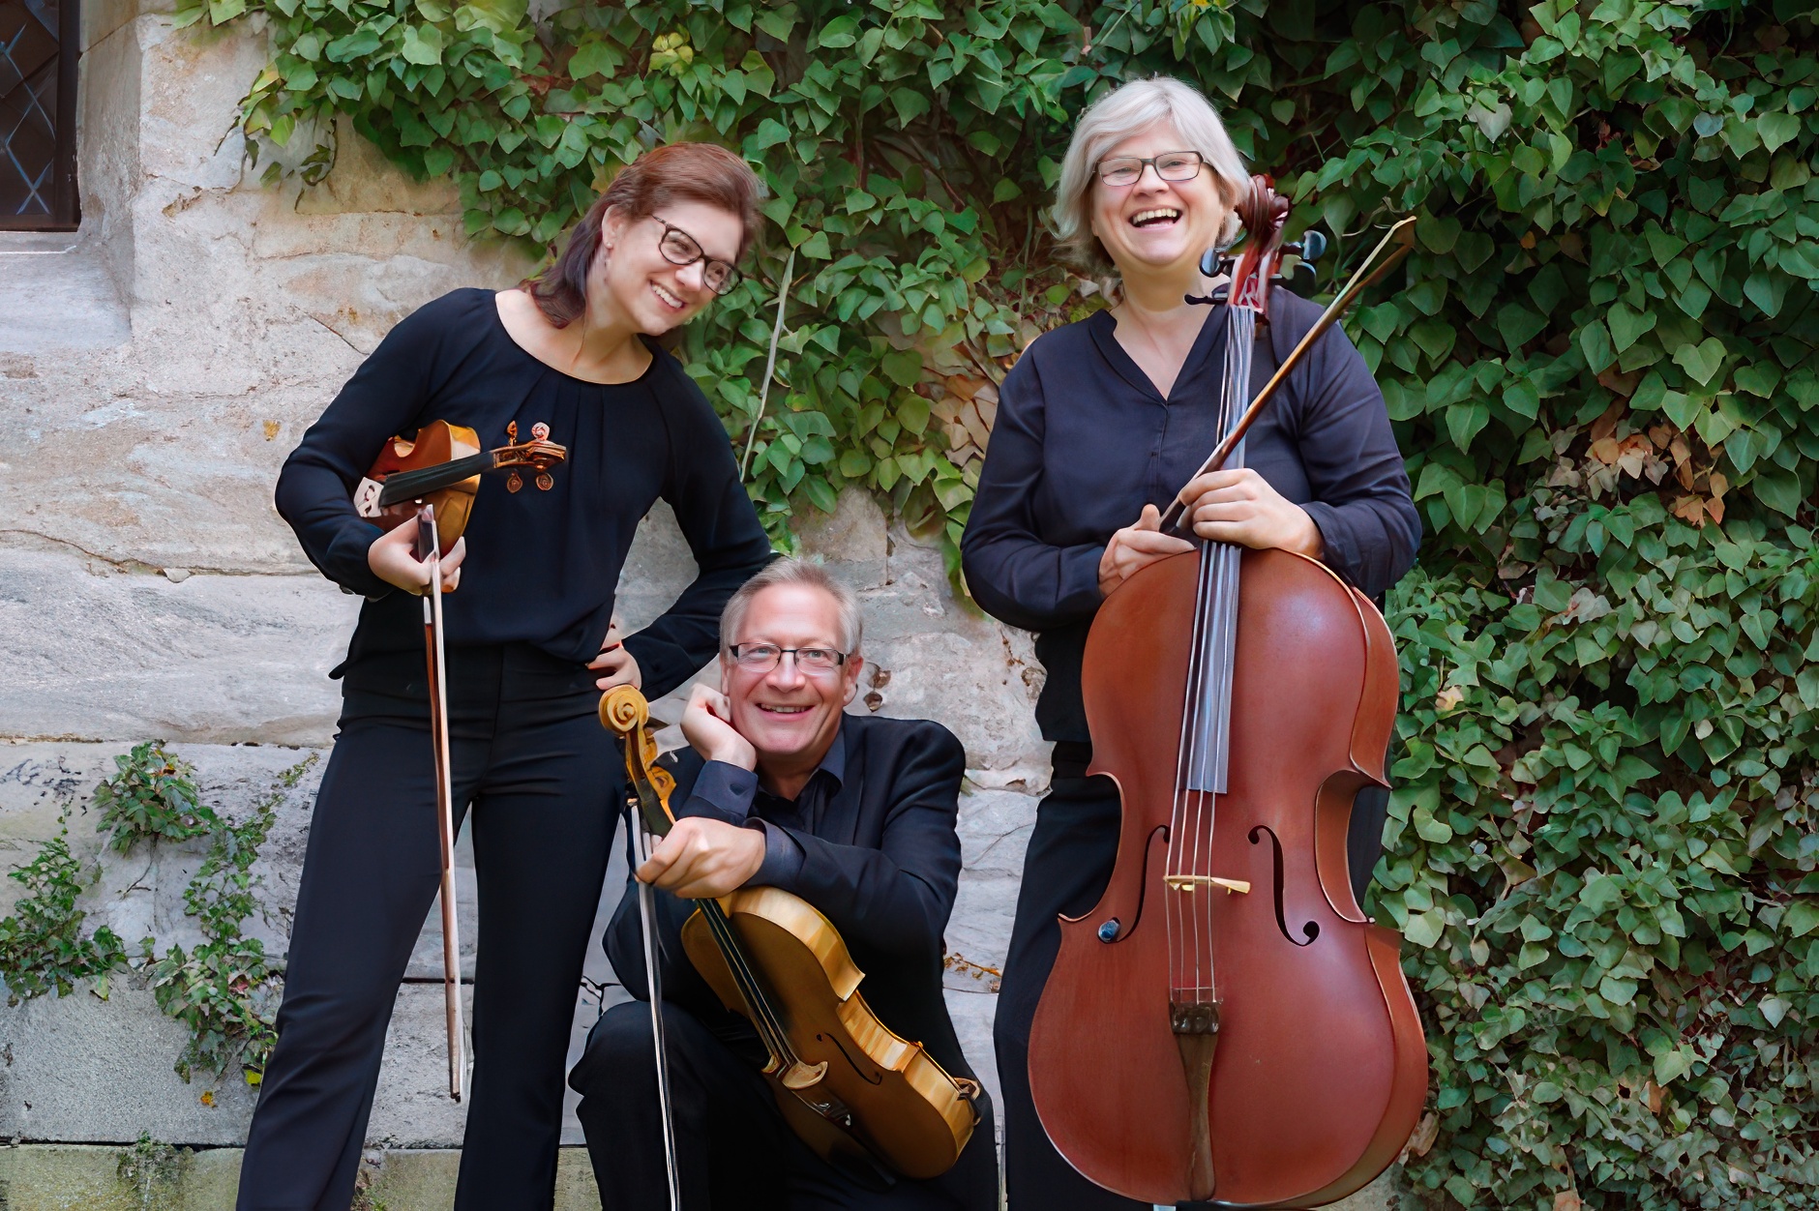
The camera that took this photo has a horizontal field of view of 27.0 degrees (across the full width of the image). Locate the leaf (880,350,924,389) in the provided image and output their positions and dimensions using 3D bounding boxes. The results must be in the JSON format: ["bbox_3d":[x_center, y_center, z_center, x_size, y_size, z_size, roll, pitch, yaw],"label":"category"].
[{"bbox_3d":[-0.010,-0.324,5.200,0.059,0.057,0.020,-3,-20,-1],"label":"leaf"}]

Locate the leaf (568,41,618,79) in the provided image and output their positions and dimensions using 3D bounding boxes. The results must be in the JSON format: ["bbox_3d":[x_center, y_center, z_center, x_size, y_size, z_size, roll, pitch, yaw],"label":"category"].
[{"bbox_3d":[-0.436,-0.752,5.220,0.072,0.061,0.020,0,-25,0],"label":"leaf"}]

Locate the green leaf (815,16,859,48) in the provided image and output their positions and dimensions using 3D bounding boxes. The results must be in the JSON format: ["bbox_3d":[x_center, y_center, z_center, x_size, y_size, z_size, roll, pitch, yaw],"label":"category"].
[{"bbox_3d":[-0.097,-0.770,5.080,0.059,0.044,0.025,1,-27,0],"label":"green leaf"}]

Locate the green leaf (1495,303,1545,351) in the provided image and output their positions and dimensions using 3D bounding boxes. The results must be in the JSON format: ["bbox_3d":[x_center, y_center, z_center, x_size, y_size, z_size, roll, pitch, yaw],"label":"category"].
[{"bbox_3d":[0.825,-0.375,5.100,0.067,0.067,0.022,1,-17,6],"label":"green leaf"}]

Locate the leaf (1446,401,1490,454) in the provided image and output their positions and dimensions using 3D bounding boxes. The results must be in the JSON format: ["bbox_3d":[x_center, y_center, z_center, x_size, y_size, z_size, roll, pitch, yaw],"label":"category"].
[{"bbox_3d":[0.749,-0.238,5.080,0.059,0.074,0.020,9,-20,3],"label":"leaf"}]

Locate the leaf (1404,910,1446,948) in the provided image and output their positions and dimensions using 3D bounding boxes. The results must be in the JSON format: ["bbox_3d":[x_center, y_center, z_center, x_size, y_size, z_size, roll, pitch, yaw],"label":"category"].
[{"bbox_3d":[0.683,0.429,5.020,0.056,0.049,0.020,1,-22,0],"label":"leaf"}]

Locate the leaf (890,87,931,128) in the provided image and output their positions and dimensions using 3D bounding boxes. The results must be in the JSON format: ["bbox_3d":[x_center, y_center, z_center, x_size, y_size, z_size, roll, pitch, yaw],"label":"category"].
[{"bbox_3d":[0.001,-0.674,5.120,0.054,0.054,0.020,1,-17,-6],"label":"leaf"}]

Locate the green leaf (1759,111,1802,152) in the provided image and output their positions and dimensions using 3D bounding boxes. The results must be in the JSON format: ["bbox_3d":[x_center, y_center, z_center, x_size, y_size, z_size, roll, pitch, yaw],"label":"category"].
[{"bbox_3d":[1.168,-0.635,5.080,0.055,0.055,0.020,1,-17,0],"label":"green leaf"}]

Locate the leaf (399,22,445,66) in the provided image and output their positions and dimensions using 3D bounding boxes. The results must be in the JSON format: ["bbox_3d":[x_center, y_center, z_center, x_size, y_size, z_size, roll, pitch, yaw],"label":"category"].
[{"bbox_3d":[-0.665,-0.767,5.180,0.060,0.062,0.020,-17,-19,-6],"label":"leaf"}]

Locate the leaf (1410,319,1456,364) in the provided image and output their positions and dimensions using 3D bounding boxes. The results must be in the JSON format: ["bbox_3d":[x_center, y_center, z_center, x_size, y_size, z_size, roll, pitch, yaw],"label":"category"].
[{"bbox_3d":[0.708,-0.357,5.120,0.063,0.063,0.020,-6,-25,-3],"label":"leaf"}]

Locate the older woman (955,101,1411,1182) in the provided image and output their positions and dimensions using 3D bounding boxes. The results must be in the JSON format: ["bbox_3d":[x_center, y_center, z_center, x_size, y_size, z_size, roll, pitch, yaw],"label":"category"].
[{"bbox_3d":[0.338,0.200,4.570,0.570,1.680,0.420,1,1,4],"label":"older woman"}]

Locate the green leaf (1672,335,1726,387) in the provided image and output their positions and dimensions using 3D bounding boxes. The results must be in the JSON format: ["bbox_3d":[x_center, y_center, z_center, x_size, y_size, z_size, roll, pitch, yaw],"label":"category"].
[{"bbox_3d":[1.060,-0.328,5.080,0.070,0.070,0.020,-6,-20,-2],"label":"green leaf"}]

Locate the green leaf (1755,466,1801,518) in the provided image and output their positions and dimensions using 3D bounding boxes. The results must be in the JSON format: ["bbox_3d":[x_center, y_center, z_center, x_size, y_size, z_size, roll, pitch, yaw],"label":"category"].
[{"bbox_3d":[1.158,-0.154,5.050,0.064,0.070,0.022,1,-17,6],"label":"green leaf"}]

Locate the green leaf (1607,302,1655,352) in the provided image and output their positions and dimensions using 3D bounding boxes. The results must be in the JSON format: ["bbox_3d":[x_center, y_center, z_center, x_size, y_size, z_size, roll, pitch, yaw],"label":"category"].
[{"bbox_3d":[0.972,-0.374,5.100,0.063,0.071,0.020,17,-18,11],"label":"green leaf"}]

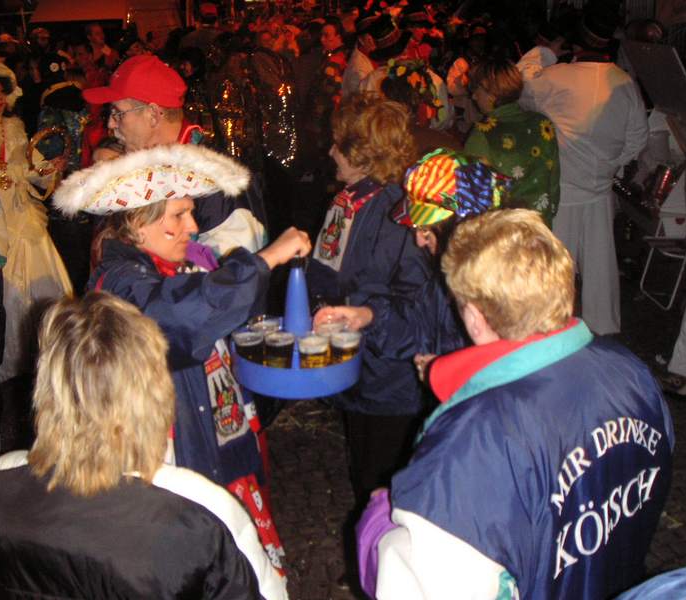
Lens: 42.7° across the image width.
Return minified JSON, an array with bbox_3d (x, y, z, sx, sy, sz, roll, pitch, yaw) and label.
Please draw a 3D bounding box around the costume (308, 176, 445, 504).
[{"bbox_3d":[0.120,0.341,2.824,0.440,1.400,0.500,0,19,0],"label":"costume"}]

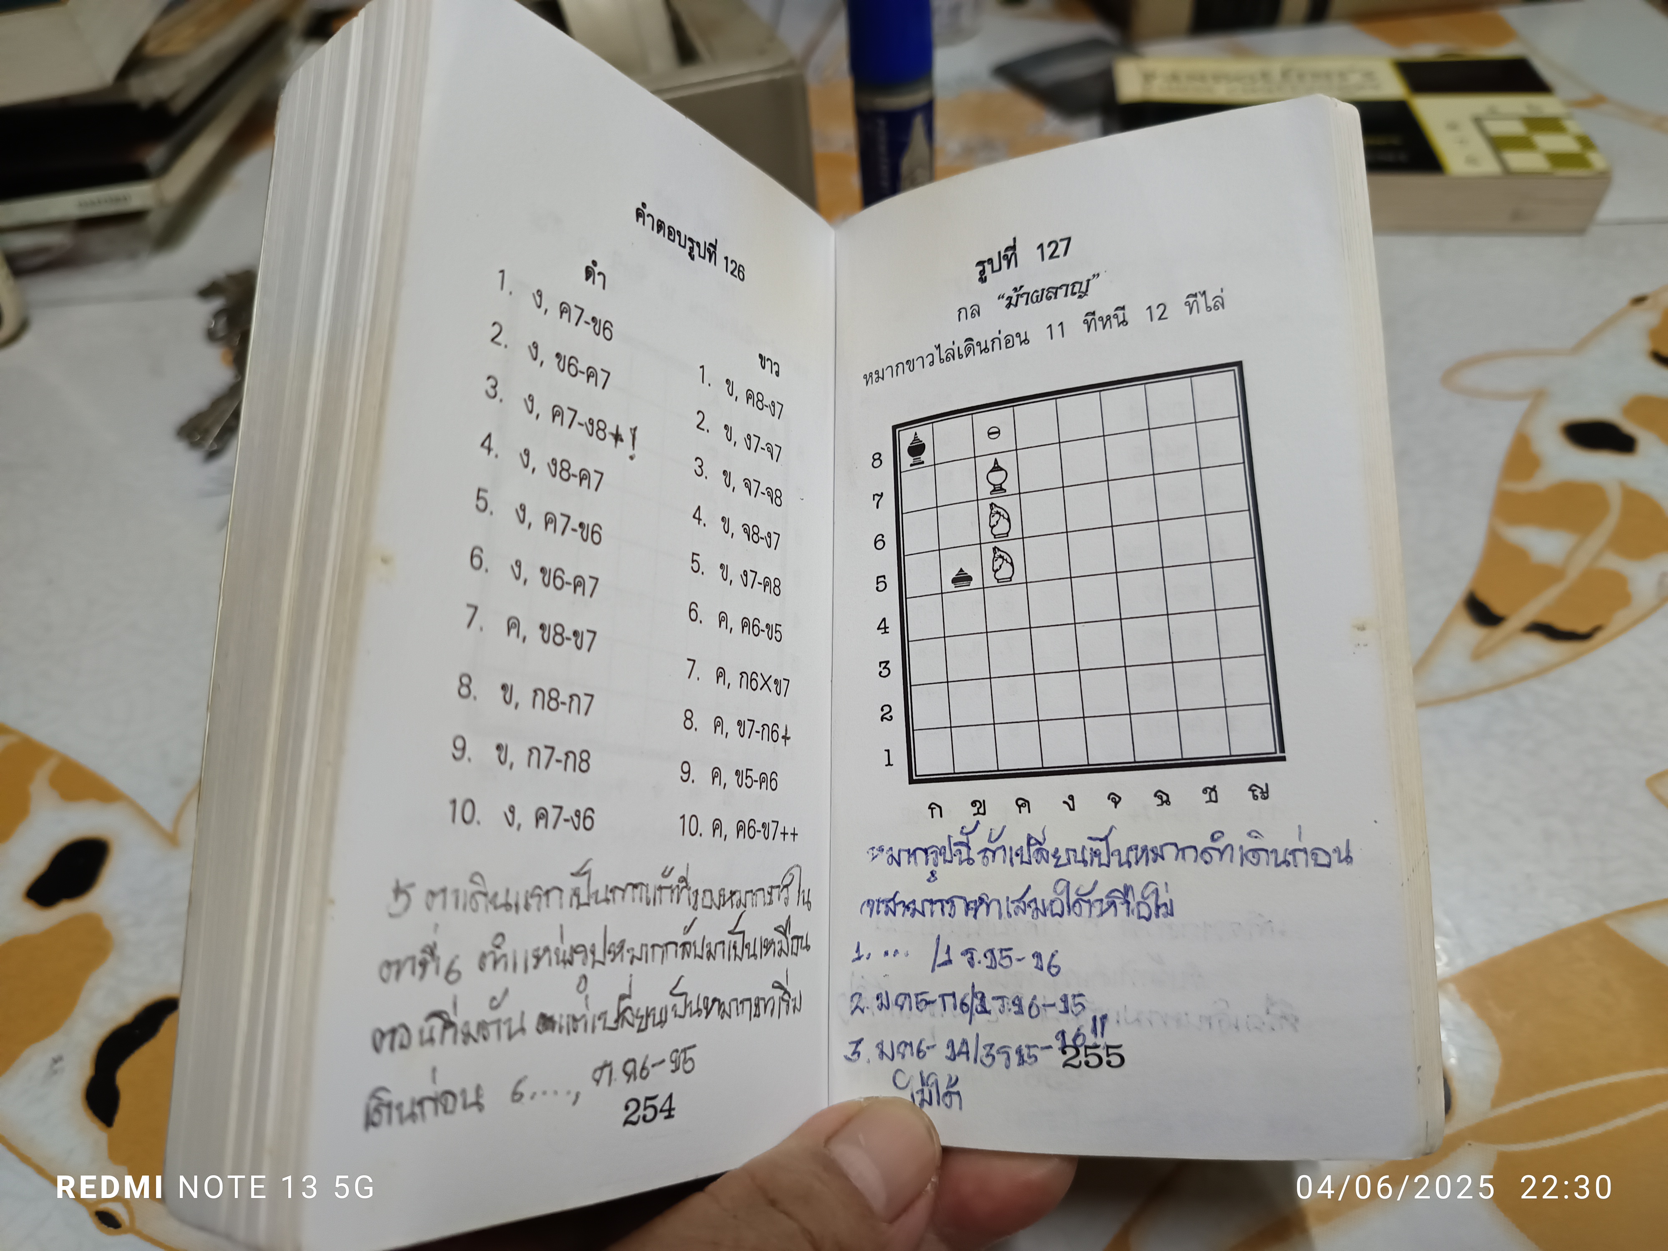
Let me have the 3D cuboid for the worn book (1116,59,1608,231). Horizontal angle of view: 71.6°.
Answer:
[{"bbox_3d":[0.200,-0.196,0.466,0.169,0.024,0.108,3,47,8],"label":"worn book"}]

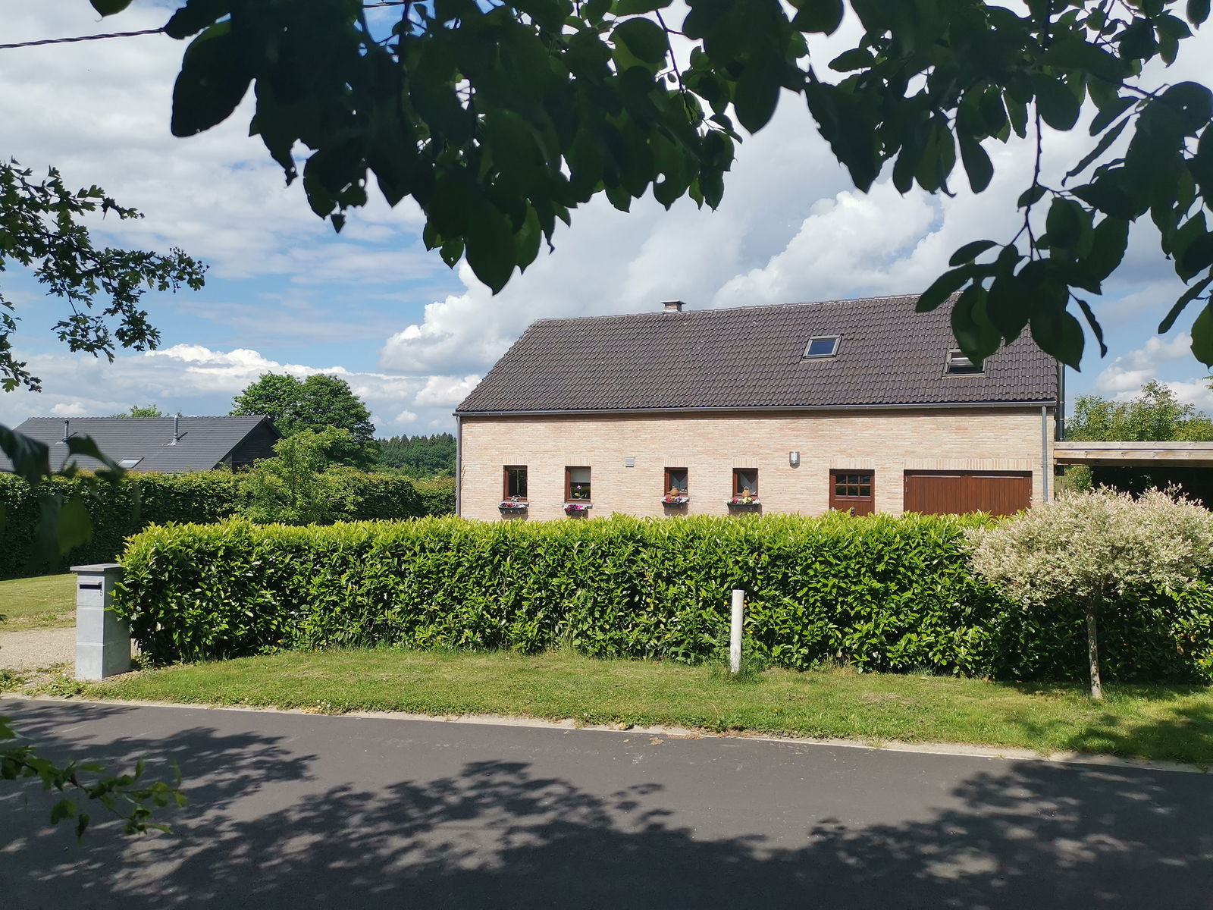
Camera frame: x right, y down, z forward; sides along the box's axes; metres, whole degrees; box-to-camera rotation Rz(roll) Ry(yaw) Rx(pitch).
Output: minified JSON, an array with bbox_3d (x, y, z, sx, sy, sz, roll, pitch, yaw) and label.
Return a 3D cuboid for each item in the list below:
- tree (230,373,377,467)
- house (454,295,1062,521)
[{"bbox_3d":[-21.826,-1.033,67.912,10.400,9.720,10.400,1,-1,0],"label":"tree"},{"bbox_3d":[4.441,-0.931,26.330,14.956,6.948,8.651,0,-1,26],"label":"house"}]

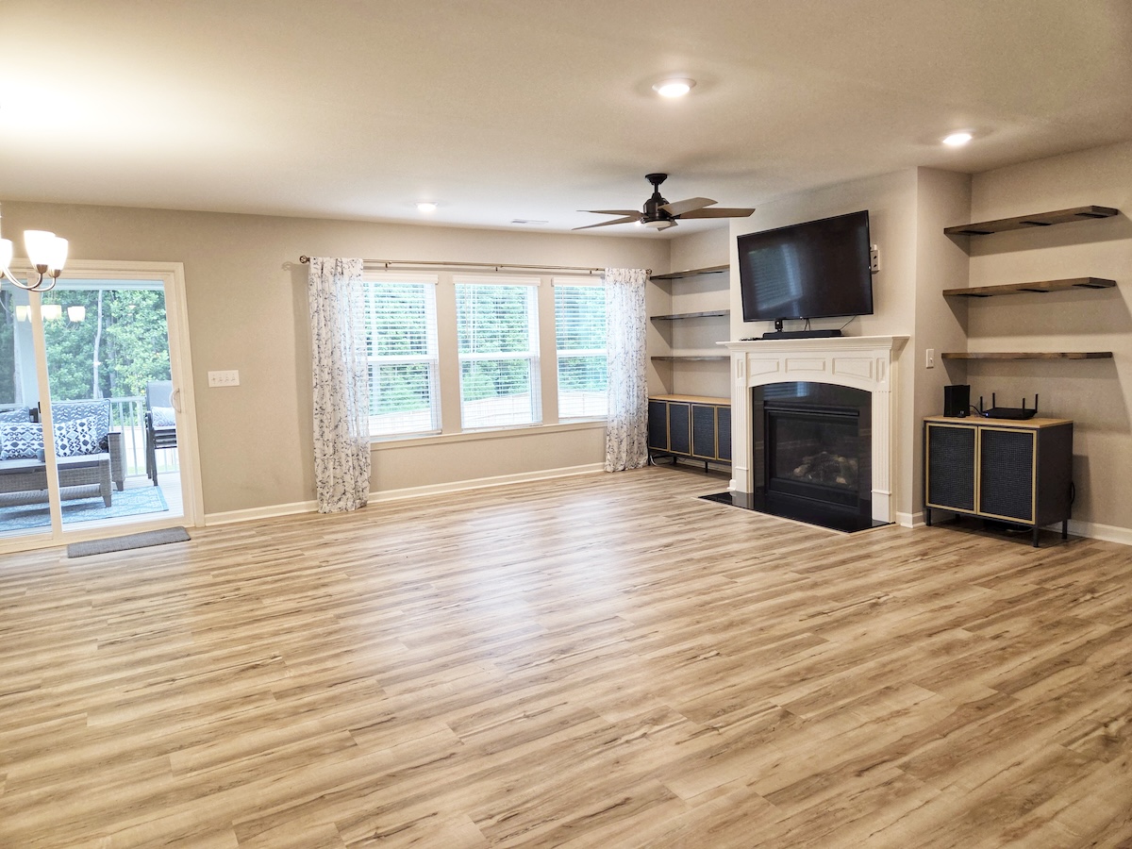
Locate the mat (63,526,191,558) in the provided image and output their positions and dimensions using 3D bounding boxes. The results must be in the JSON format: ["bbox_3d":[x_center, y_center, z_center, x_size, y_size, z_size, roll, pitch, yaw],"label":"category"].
[{"bbox_3d":[-3.193,0.859,5.514,0.762,0.012,0.460,-6,7,-36],"label":"mat"}]

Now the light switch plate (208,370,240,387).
[{"bbox_3d":[-2.714,-0.362,5.971,0.212,0.117,0.008,-5,7,-31],"label":"light switch plate"}]

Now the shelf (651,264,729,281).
[{"bbox_3d":[1.447,-1.518,7.470,0.280,0.040,1.610,-5,7,-31],"label":"shelf"}]

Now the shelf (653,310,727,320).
[{"bbox_3d":[1.435,-1.094,7.514,0.285,0.038,1.540,-5,7,-31],"label":"shelf"}]

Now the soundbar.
[{"bbox_3d":[1.806,-0.685,5.774,0.090,0.054,0.700,-5,7,-31],"label":"soundbar"}]

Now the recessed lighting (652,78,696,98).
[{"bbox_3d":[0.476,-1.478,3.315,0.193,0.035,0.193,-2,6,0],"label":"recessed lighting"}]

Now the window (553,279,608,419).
[{"bbox_3d":[0.265,-0.764,7.780,0.885,1.435,0.100,-5,7,-31],"label":"window"}]

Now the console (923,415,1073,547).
[{"bbox_3d":[2.839,0.338,4.990,0.392,0.757,0.757,-5,7,-31],"label":"console"}]

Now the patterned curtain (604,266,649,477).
[{"bbox_3d":[0.621,-0.563,7.861,0.590,2.100,0.130,-5,7,-31],"label":"patterned curtain"}]

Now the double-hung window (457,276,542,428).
[{"bbox_3d":[-0.638,-0.680,7.243,0.885,1.435,0.100,-5,7,-31],"label":"double-hung window"}]

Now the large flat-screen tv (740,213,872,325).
[{"bbox_3d":[1.792,-1.155,5.696,0.065,0.710,1.240,-12,10,-30],"label":"large flat-screen tv"}]

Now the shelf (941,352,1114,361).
[{"bbox_3d":[3.003,-0.454,4.952,0.305,0.039,0.910,-5,7,-31],"label":"shelf"}]

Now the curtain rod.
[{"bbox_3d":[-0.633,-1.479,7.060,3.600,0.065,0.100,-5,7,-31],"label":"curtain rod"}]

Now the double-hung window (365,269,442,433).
[{"bbox_3d":[-1.553,-0.596,6.688,0.880,1.450,0.100,-5,7,-31],"label":"double-hung window"}]

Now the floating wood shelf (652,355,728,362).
[{"bbox_3d":[1.448,-0.666,7.559,0.285,0.038,1.540,-5,7,-31],"label":"floating wood shelf"}]

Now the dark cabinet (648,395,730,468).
[{"bbox_3d":[1.411,0.128,7.621,0.375,0.733,1.490,-5,7,-31],"label":"dark cabinet"}]

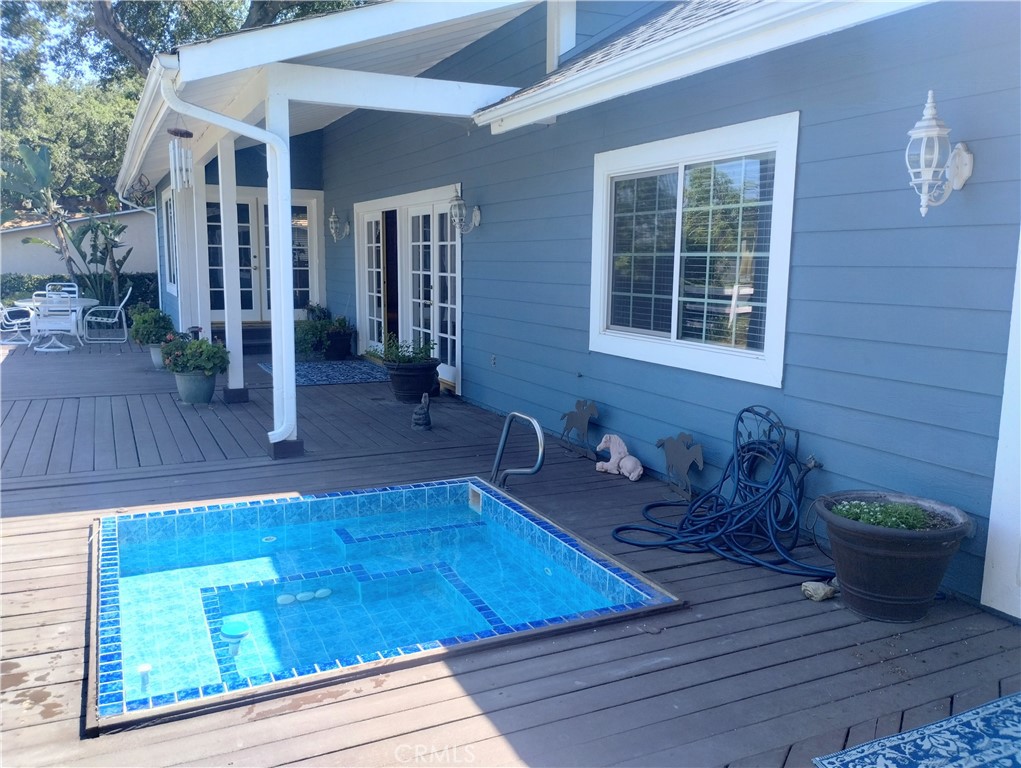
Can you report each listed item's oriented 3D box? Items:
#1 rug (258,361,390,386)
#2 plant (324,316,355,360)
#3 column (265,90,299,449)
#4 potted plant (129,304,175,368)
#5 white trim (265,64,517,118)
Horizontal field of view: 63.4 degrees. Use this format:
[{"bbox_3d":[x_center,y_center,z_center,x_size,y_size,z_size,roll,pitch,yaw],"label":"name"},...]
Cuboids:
[{"bbox_3d":[-2.220,-0.155,10.086,1.345,0.012,2.017,-3,10,-25],"label":"rug"},{"bbox_3d":[-2.336,-0.621,11.236,0.410,0.578,0.410,-3,10,-25],"label":"plant"},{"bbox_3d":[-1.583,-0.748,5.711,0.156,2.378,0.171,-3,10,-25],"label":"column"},{"bbox_3d":[-4.831,-0.630,11.051,0.620,0.880,0.620,-3,9,-26],"label":"potted plant"},{"bbox_3d":[-0.772,-2.056,5.883,1.897,0.246,0.110,-3,10,-25],"label":"white trim"}]

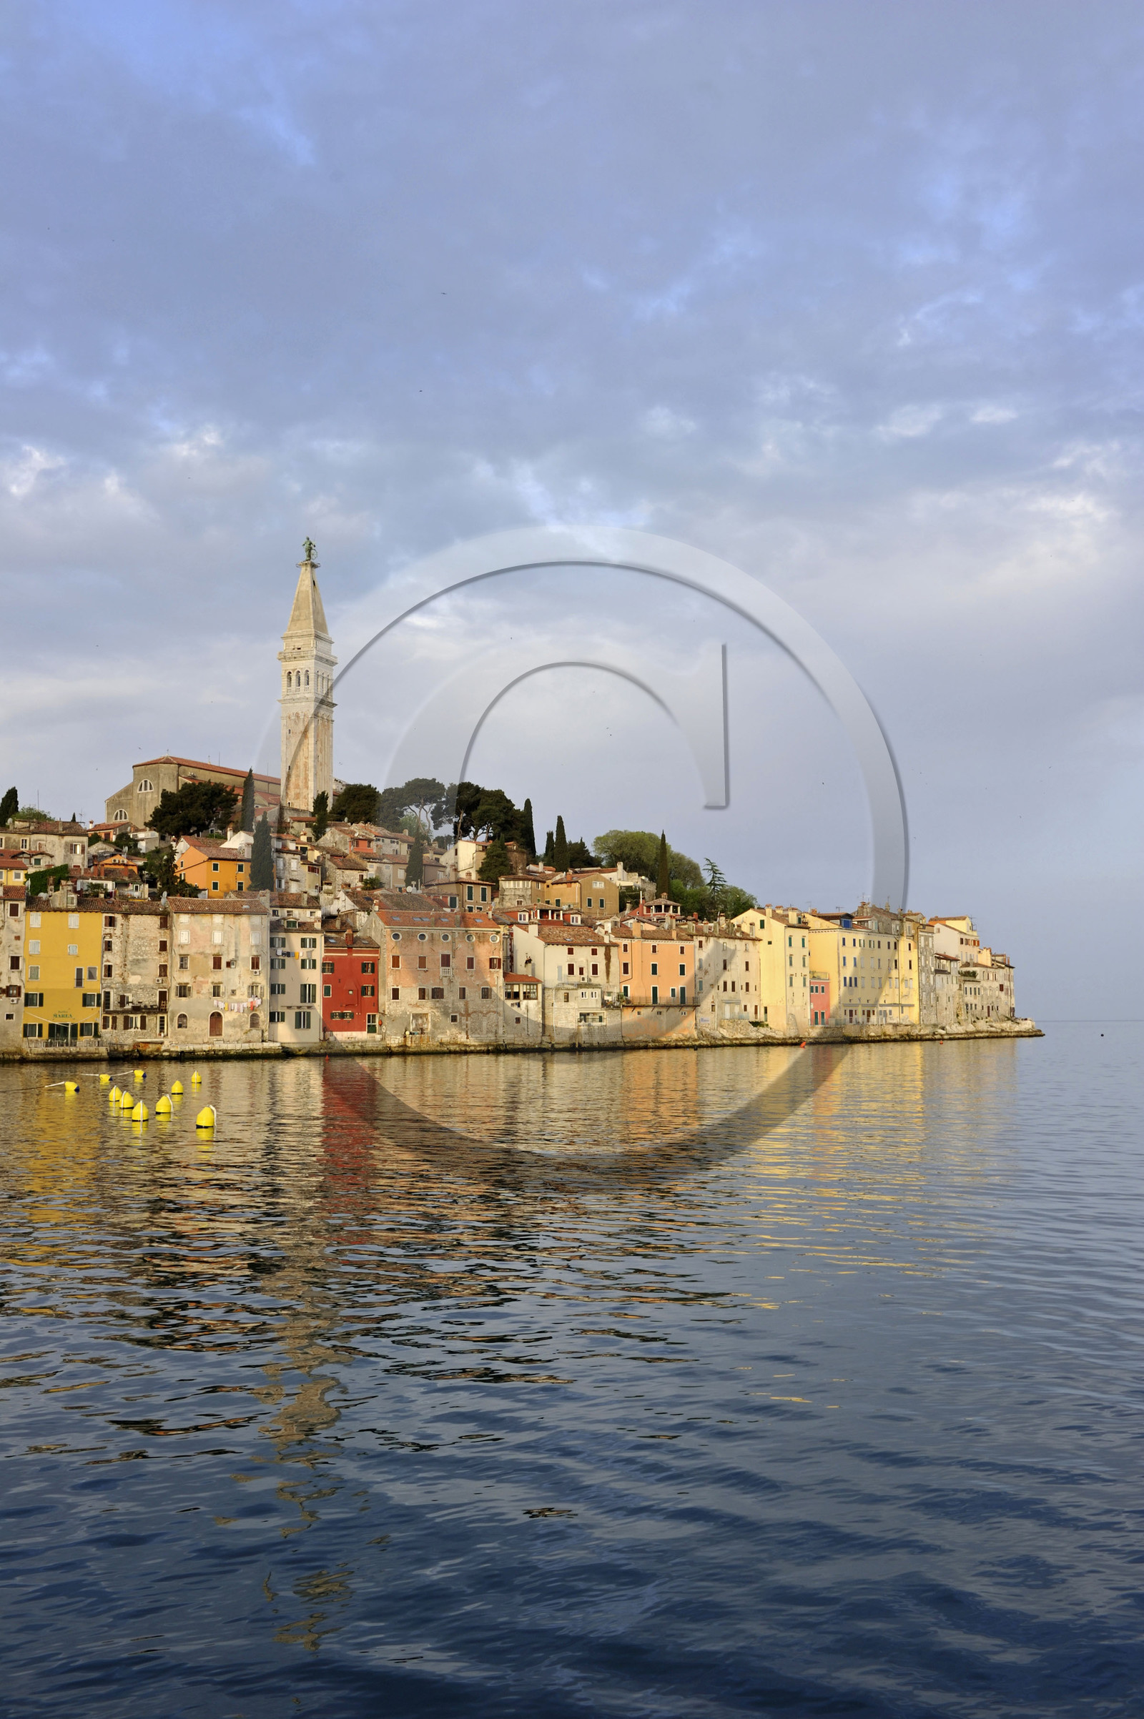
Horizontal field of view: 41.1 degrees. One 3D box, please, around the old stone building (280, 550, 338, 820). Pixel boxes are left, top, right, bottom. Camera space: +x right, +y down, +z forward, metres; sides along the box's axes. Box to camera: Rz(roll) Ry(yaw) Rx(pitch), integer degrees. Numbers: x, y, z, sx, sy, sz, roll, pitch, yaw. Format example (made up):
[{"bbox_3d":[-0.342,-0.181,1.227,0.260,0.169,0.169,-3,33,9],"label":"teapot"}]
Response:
[{"bbox_3d":[-54.200,-37.162,313.941,8.600,58.540,8.600,-3,-7,22],"label":"old stone building"}]

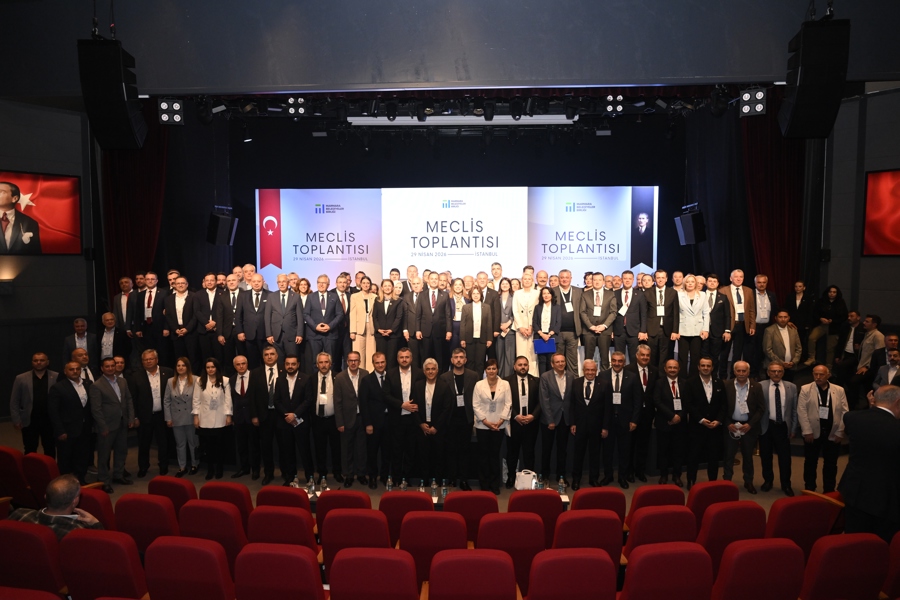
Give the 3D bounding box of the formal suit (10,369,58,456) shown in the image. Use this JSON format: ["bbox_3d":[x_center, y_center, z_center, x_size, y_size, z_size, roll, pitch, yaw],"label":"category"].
[{"bbox_3d":[-5.692,1.675,8.179,0.570,1.498,0.340,-3,5,-36],"label":"formal suit"}]

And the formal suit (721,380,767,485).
[{"bbox_3d":[3.865,1.737,7.891,0.550,1.438,0.340,2,4,22],"label":"formal suit"}]

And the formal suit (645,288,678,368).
[{"bbox_3d":[3.445,0.545,9.705,0.560,1.528,0.320,1,4,15],"label":"formal suit"}]

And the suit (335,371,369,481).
[{"bbox_3d":[-1.256,1.615,7.730,0.490,1.479,0.320,-1,4,-20],"label":"suit"}]

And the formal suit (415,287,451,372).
[{"bbox_3d":[-0.270,0.552,9.755,0.580,1.528,0.330,0,3,-1],"label":"formal suit"}]

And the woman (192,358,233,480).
[{"bbox_3d":[-3.159,1.578,7.980,0.520,1.653,0.310,-1,4,-10],"label":"woman"}]

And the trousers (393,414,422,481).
[{"bbox_3d":[-0.589,1.953,7.910,0.420,0.898,0.310,0,3,-3],"label":"trousers"}]

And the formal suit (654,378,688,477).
[{"bbox_3d":[2.885,1.657,7.780,0.480,1.384,0.330,0,4,6],"label":"formal suit"}]

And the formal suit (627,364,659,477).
[{"bbox_3d":[2.566,1.625,8.035,0.500,1.589,0.320,0,3,8],"label":"formal suit"}]

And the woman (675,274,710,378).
[{"bbox_3d":[3.718,0.471,9.200,0.520,1.734,0.330,1,4,20],"label":"woman"}]

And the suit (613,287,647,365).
[{"bbox_3d":[3.166,0.488,10.529,0.560,1.486,0.320,1,4,14],"label":"suit"}]

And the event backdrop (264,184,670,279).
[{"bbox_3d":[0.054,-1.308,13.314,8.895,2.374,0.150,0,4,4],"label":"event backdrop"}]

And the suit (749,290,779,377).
[{"bbox_3d":[5.032,0.564,9.600,0.520,1.456,0.320,2,4,24],"label":"suit"}]

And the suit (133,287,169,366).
[{"bbox_3d":[-4.717,0.528,9.450,0.550,1.488,0.330,-2,4,-24],"label":"suit"}]

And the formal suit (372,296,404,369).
[{"bbox_3d":[-1.104,0.568,10.647,0.510,1.298,0.290,0,4,-6],"label":"formal suit"}]

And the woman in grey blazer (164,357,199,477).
[{"bbox_3d":[-3.720,1.613,8.263,0.480,1.668,0.330,-1,4,-14],"label":"woman in grey blazer"}]

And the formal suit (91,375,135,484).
[{"bbox_3d":[-4.500,1.717,8.000,0.360,1.482,0.560,3,5,40],"label":"formal suit"}]

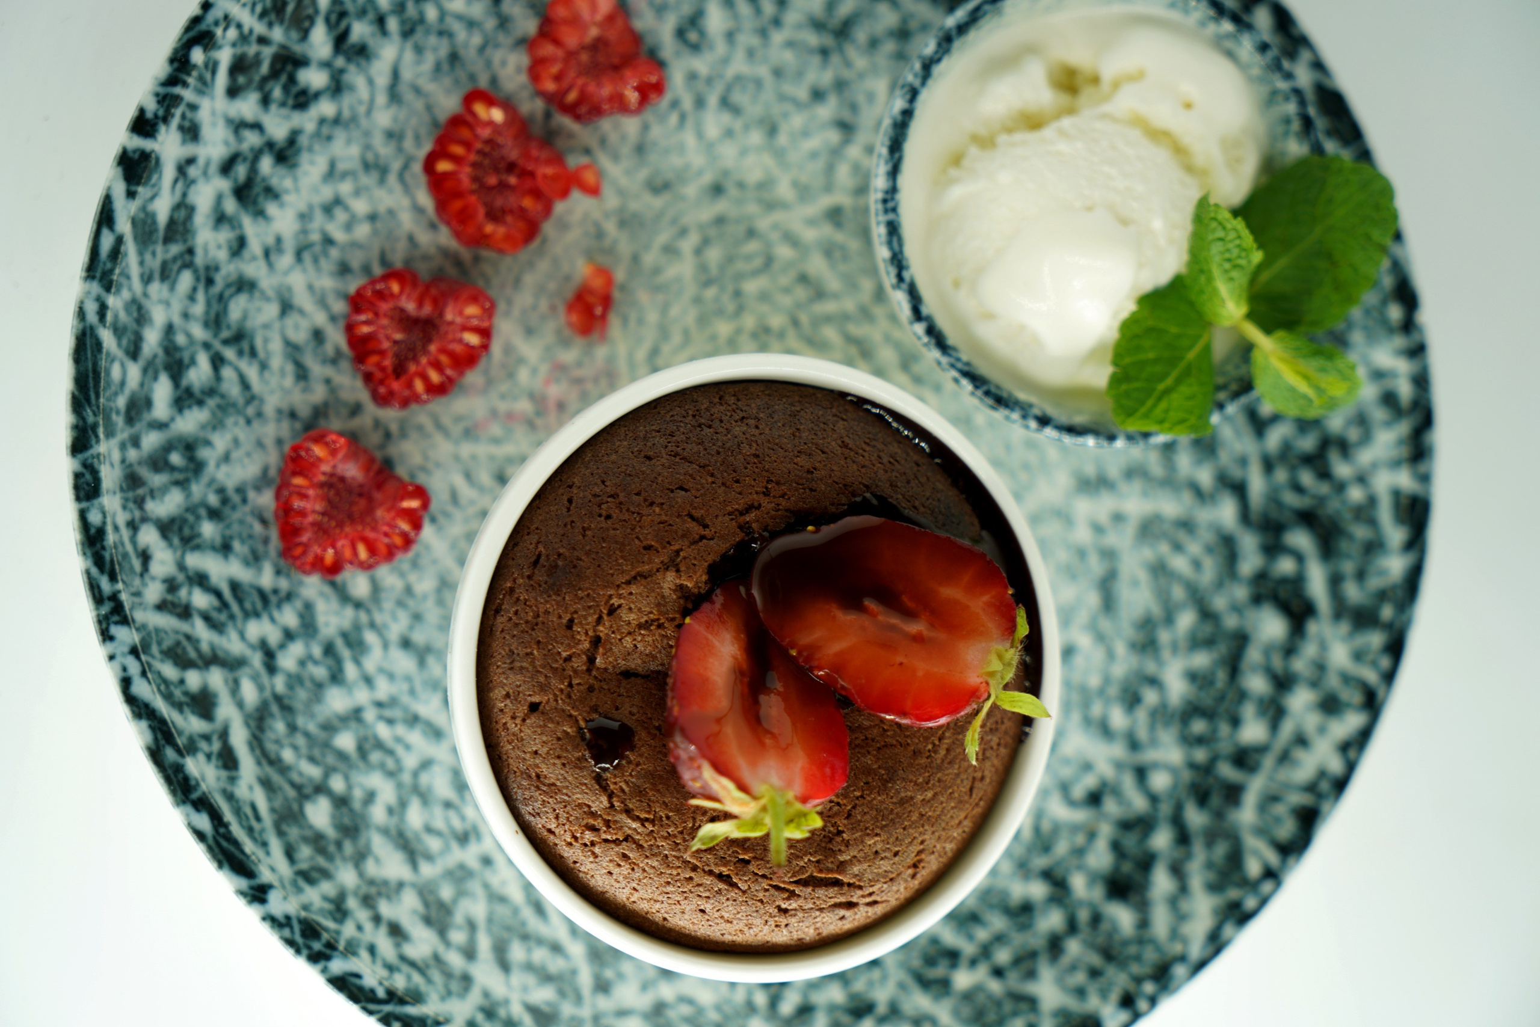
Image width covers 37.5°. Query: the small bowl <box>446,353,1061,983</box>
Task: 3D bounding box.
[{"bbox_3d":[-0.006,0.022,0.343,0.089,0.044,0.089,0,88,-14],"label":"small bowl"}]

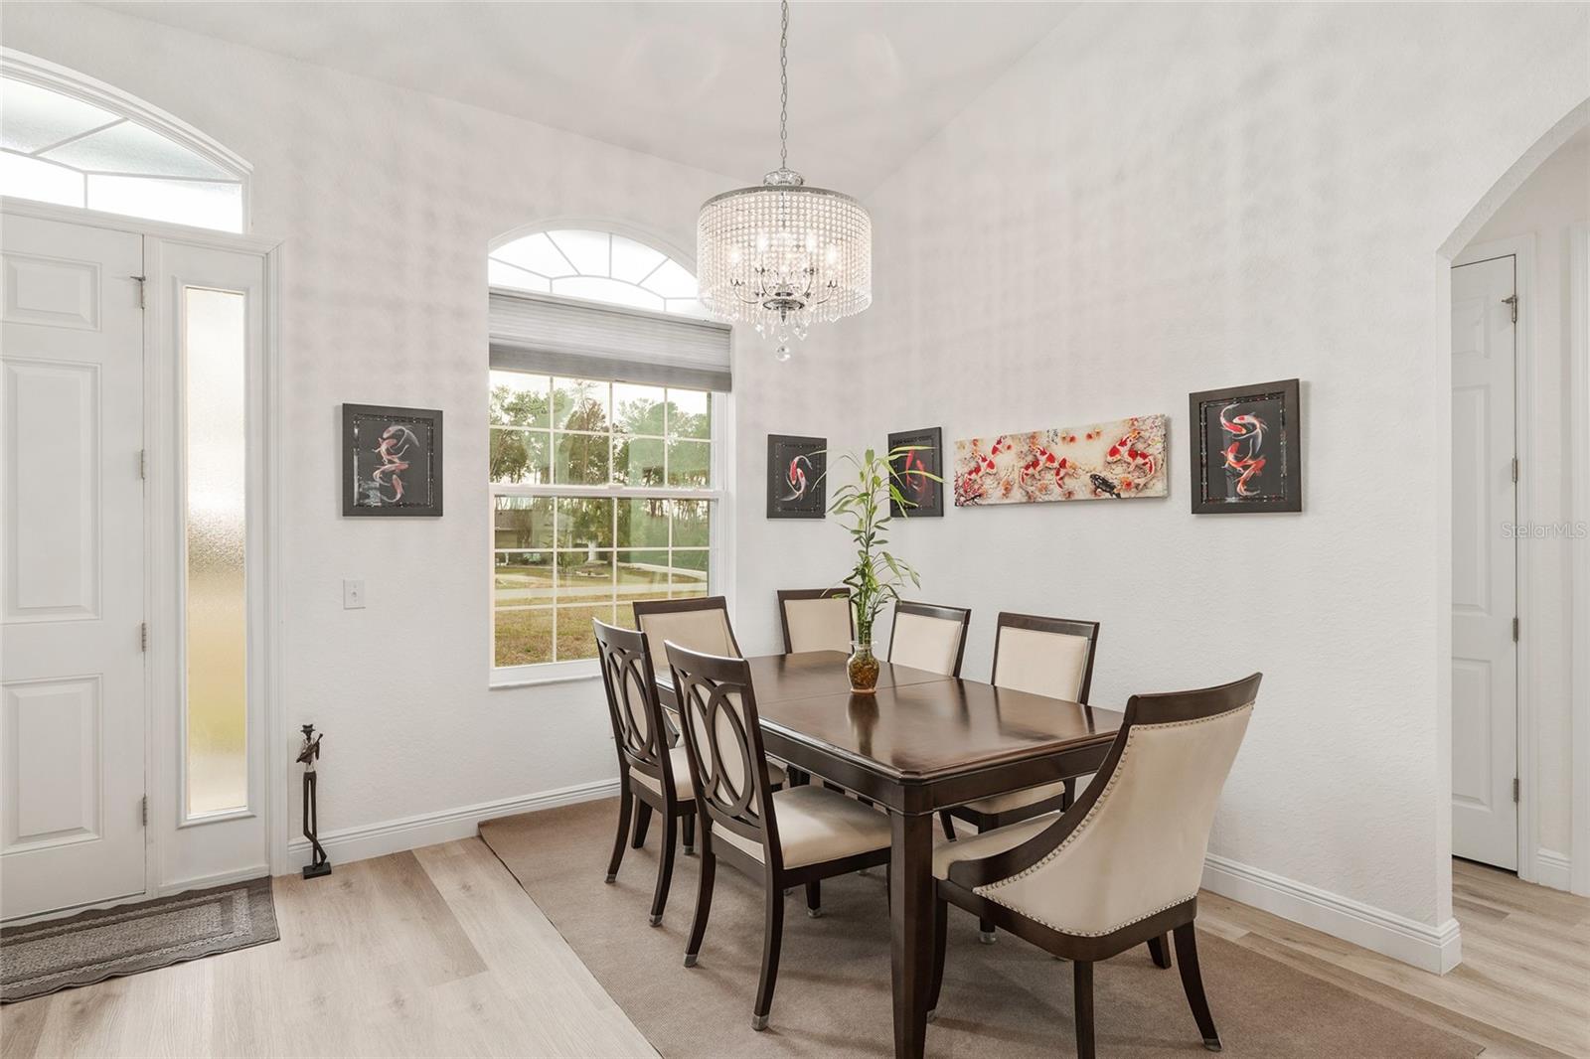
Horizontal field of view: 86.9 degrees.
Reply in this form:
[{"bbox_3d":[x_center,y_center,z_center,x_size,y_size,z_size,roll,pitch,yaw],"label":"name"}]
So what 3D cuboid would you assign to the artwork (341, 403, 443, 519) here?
[{"bbox_3d":[-1.683,-0.282,3.530,0.380,0.456,0.022,0,0,-34],"label":"artwork"}]

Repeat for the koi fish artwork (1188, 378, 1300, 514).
[{"bbox_3d":[1.595,-0.283,2.993,0.028,0.456,0.382,0,0,-36],"label":"koi fish artwork"}]

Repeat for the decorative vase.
[{"bbox_3d":[0.251,0.508,3.091,0.120,0.178,0.120,0,0,0],"label":"decorative vase"}]

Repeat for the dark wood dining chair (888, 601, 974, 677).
[{"bbox_3d":[0.370,0.849,3.647,0.620,1.005,0.520,0,0,-34],"label":"dark wood dining chair"}]

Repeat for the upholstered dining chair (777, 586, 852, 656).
[{"bbox_3d":[0.269,0.851,4.458,0.520,1.005,0.620,0,0,-30],"label":"upholstered dining chair"}]

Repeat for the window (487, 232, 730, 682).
[{"bbox_3d":[-0.907,-0.382,4.296,1.320,2.210,0.120,0,0,-36],"label":"window"}]

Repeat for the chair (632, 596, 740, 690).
[{"bbox_3d":[-0.388,0.847,3.860,0.590,1.000,0.670,0,0,-36],"label":"chair"}]

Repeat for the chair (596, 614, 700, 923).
[{"bbox_3d":[-0.416,0.848,3.168,0.600,1.000,0.530,0,0,-36],"label":"chair"}]

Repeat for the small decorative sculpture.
[{"bbox_3d":[-1.887,1.058,3.295,0.115,0.592,0.085,0,0,-36],"label":"small decorative sculpture"}]

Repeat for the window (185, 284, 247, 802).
[{"bbox_3d":[-2.247,0.082,3.264,0.200,2.030,0.045,0,0,-36],"label":"window"}]

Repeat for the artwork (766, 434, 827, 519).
[{"bbox_3d":[0.015,-0.288,4.686,0.390,0.455,0.022,0,0,-34],"label":"artwork"}]

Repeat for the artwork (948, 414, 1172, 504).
[{"bbox_3d":[1.126,-0.281,3.740,0.024,0.323,1.130,0,0,-34],"label":"artwork"}]

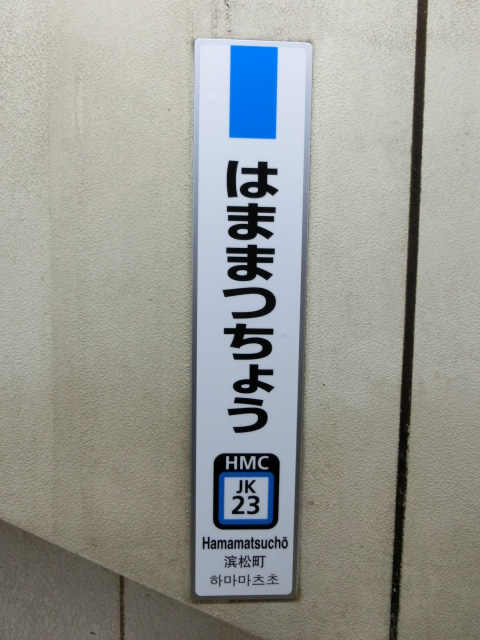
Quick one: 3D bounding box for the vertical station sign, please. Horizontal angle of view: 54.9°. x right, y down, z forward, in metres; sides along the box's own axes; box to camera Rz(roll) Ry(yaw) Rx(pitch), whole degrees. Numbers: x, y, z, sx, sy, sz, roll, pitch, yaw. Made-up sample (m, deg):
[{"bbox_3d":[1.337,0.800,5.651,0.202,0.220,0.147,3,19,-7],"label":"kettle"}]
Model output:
[{"bbox_3d":[0.013,0.020,0.650,0.156,0.780,0.014,1,5,-2],"label":"vertical station sign"}]

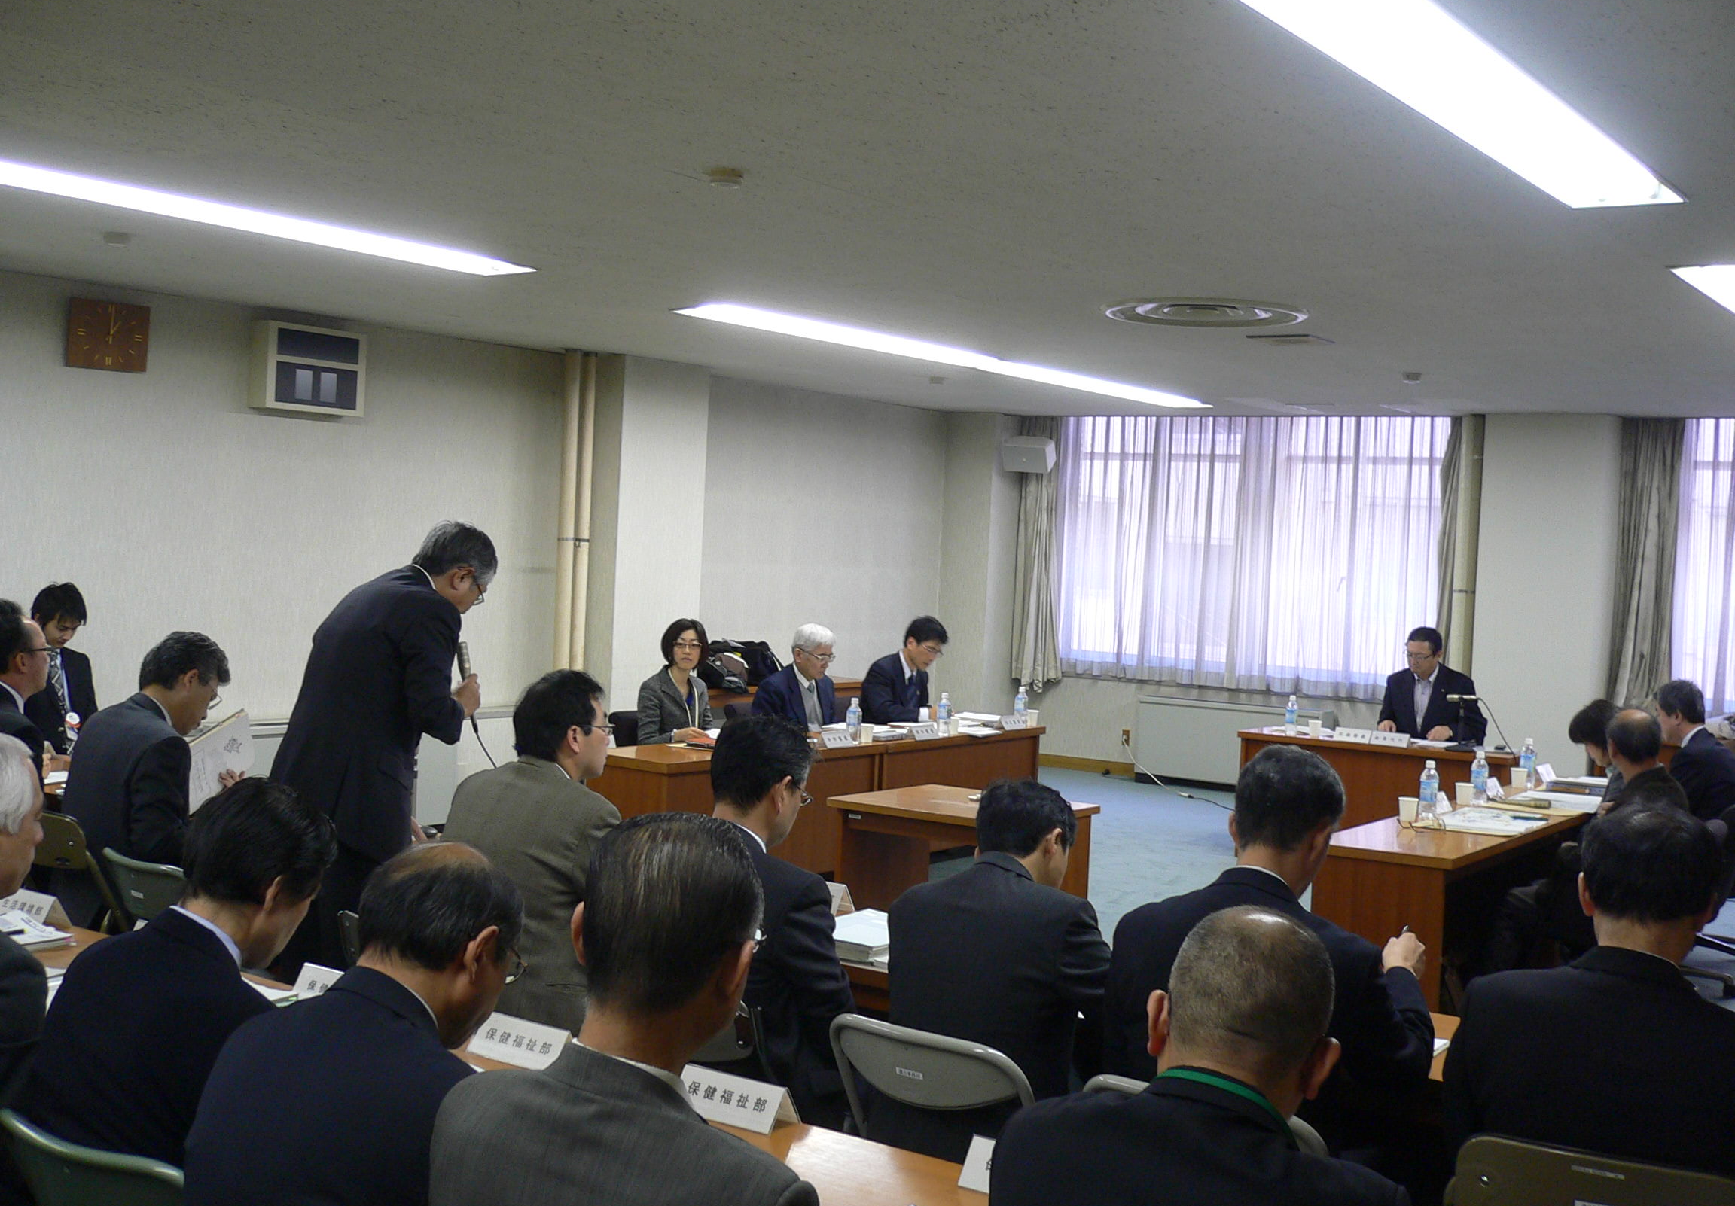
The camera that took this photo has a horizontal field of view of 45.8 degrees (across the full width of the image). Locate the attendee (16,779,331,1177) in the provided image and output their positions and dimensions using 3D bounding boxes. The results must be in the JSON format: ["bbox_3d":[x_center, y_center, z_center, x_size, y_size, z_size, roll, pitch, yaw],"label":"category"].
[{"bbox_3d":[-1.018,0.902,3.201,0.520,1.220,0.760,4,2,33],"label":"attendee"}]

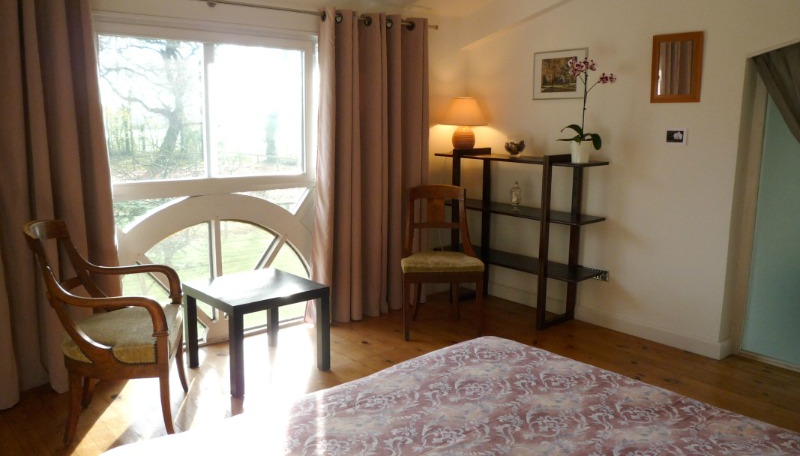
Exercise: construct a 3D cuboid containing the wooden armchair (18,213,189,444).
[{"bbox_3d":[-1.204,0.405,2.456,0.530,0.890,0.520,-2,10,-16],"label":"wooden armchair"}]

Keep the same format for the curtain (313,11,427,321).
[{"bbox_3d":[-0.172,-0.382,3.870,0.910,1.980,0.150,-7,12,-36],"label":"curtain"}]

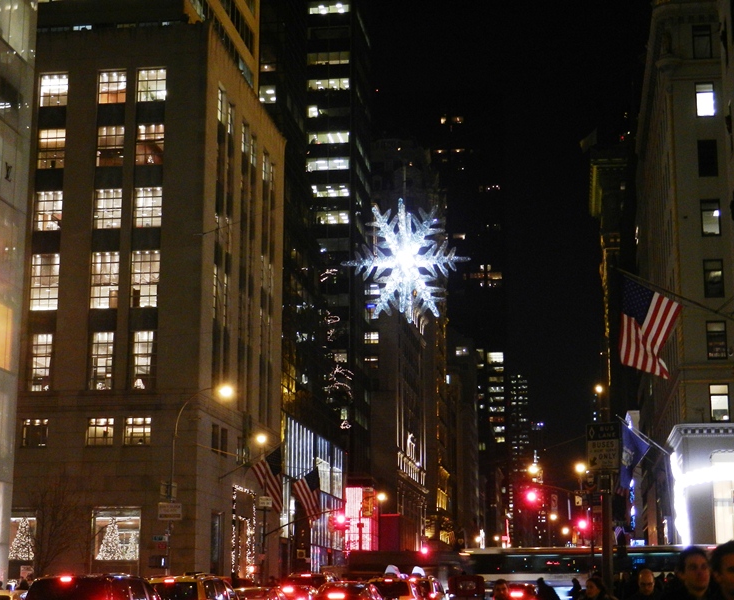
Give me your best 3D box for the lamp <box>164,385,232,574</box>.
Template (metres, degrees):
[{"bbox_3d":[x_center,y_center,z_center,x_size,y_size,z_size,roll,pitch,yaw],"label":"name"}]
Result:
[{"bbox_3d":[-7.681,9.056,62.775,2.872,10.417,0.400,-2,-12,8],"label":"lamp"}]

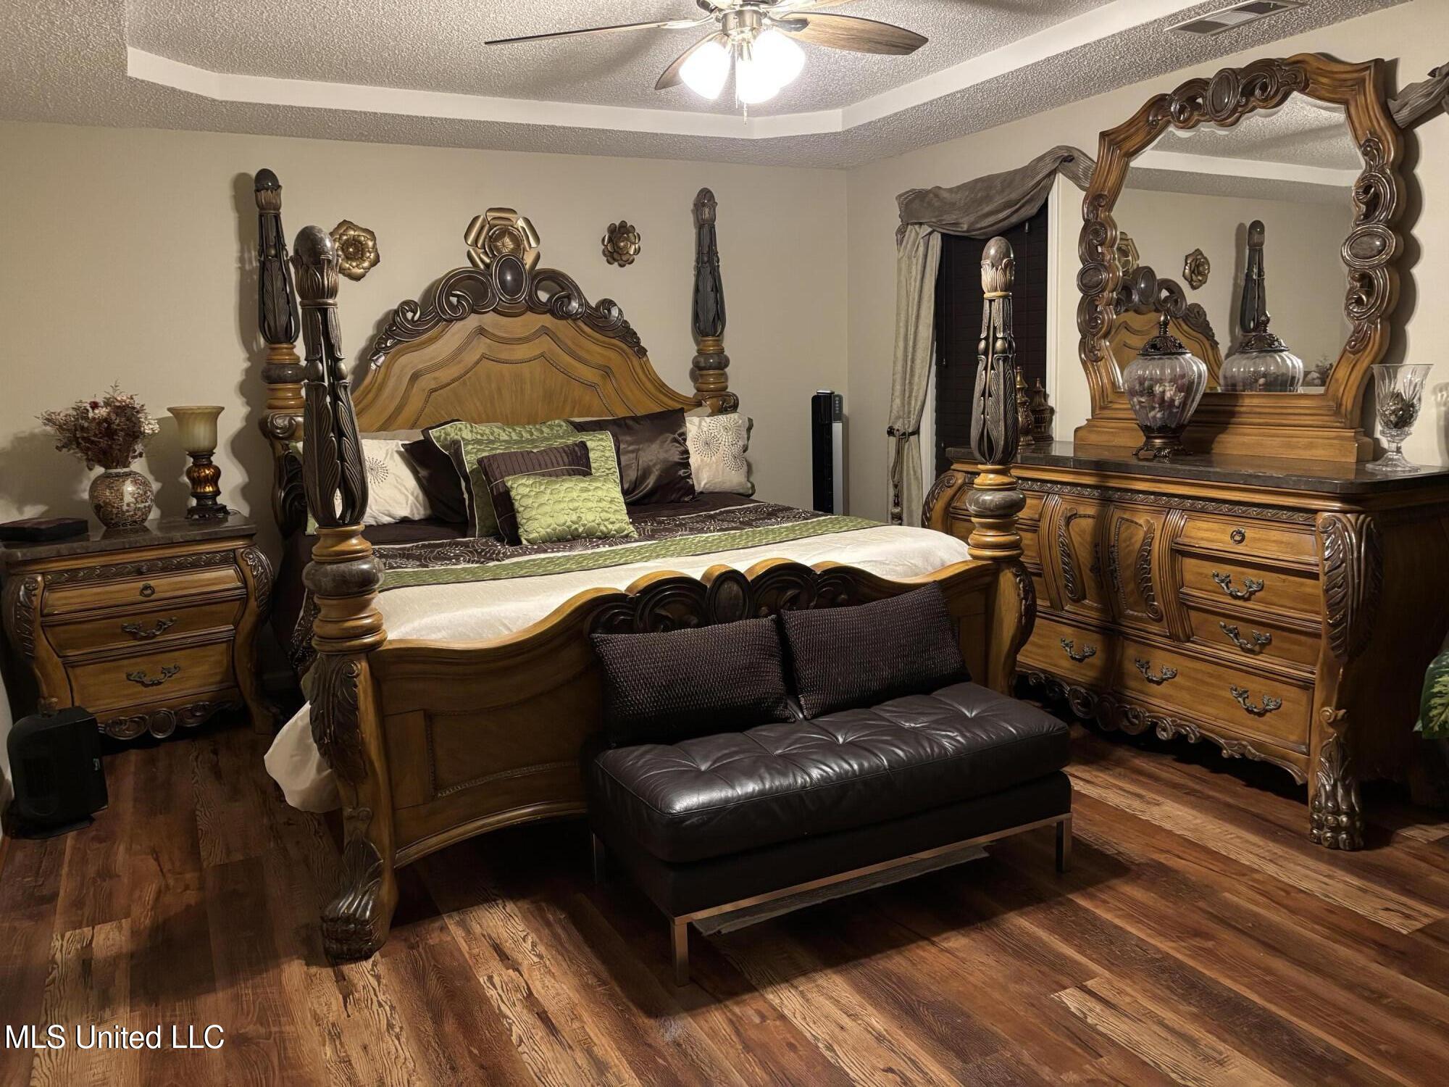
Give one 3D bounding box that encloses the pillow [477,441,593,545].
[{"bbox_3d":[-0.718,-0.199,4.300,0.440,0.410,0.140,-7,-21,-24],"label":"pillow"}]

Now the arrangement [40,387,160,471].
[{"bbox_3d":[-2.469,-0.459,4.304,0.430,0.340,0.360,-8,11,-28],"label":"arrangement"}]

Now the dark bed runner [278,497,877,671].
[{"bbox_3d":[-0.499,0.136,4.125,2.170,0.360,0.970,-6,10,-24],"label":"dark bed runner"}]

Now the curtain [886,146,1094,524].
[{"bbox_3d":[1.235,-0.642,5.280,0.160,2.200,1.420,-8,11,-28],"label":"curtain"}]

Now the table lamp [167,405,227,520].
[{"bbox_3d":[-2.197,-0.340,4.566,0.220,0.475,0.220,-8,11,-28],"label":"table lamp"}]

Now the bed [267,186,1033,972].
[{"bbox_3d":[-0.491,-0.357,4.027,2.234,2.264,2.470,-6,10,-24],"label":"bed"}]

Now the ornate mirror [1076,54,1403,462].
[{"bbox_3d":[1.703,-0.957,3.770,0.110,1.280,1.200,-7,11,-26],"label":"ornate mirror"}]

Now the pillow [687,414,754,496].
[{"bbox_3d":[-0.095,-0.428,5.266,0.470,0.400,0.160,-6,-10,-24],"label":"pillow"}]

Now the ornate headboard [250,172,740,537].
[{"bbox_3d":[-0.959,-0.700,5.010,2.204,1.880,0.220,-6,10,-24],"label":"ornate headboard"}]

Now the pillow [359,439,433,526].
[{"bbox_3d":[-1.499,-0.264,4.630,0.530,0.400,0.170,-6,-10,-24],"label":"pillow"}]

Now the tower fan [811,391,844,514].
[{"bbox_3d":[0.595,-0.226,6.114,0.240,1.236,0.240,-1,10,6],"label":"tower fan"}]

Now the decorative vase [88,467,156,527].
[{"bbox_3d":[-2.387,-0.184,4.307,0.227,0.236,0.227,-7,11,-27],"label":"decorative vase"}]

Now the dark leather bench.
[{"bbox_3d":[0.281,0.571,3.004,1.200,0.730,0.630,-7,10,-23],"label":"dark leather bench"}]

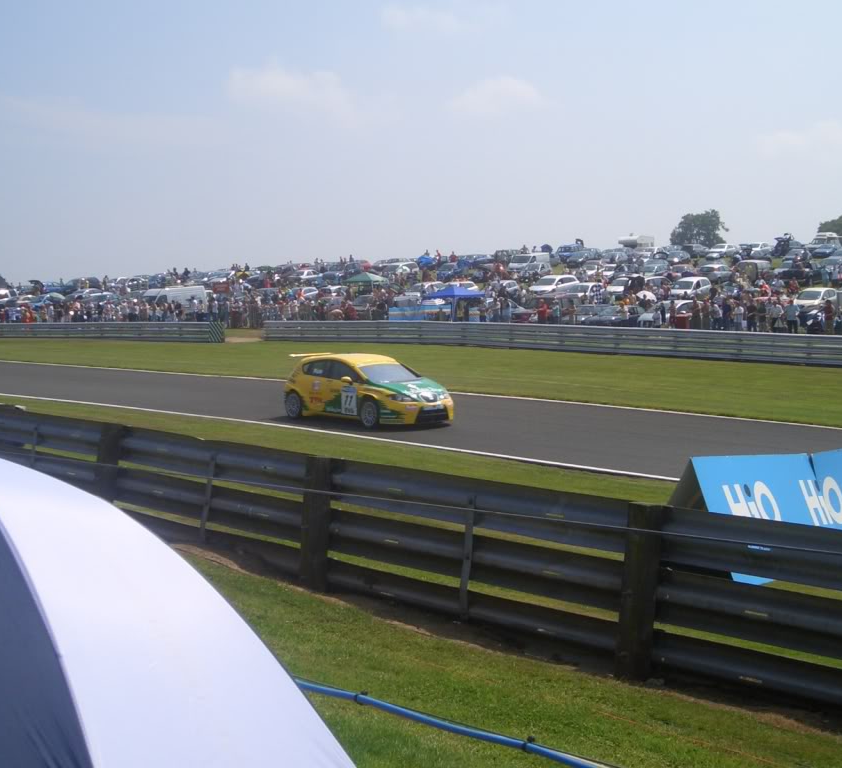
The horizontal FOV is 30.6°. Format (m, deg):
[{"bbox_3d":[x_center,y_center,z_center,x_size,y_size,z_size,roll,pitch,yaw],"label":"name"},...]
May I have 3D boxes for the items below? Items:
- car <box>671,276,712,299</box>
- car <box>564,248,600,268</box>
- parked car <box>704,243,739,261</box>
[{"bbox_3d":[18.940,-6.672,108.000,1.700,1.500,4.050,4,8,29],"label":"car"},{"bbox_3d":[14.385,-10.994,136.000,1.750,1.480,4.300,2,4,28],"label":"car"},{"bbox_3d":[29.192,-12.751,148.000,1.740,1.450,4.350,4,8,28],"label":"parked car"}]

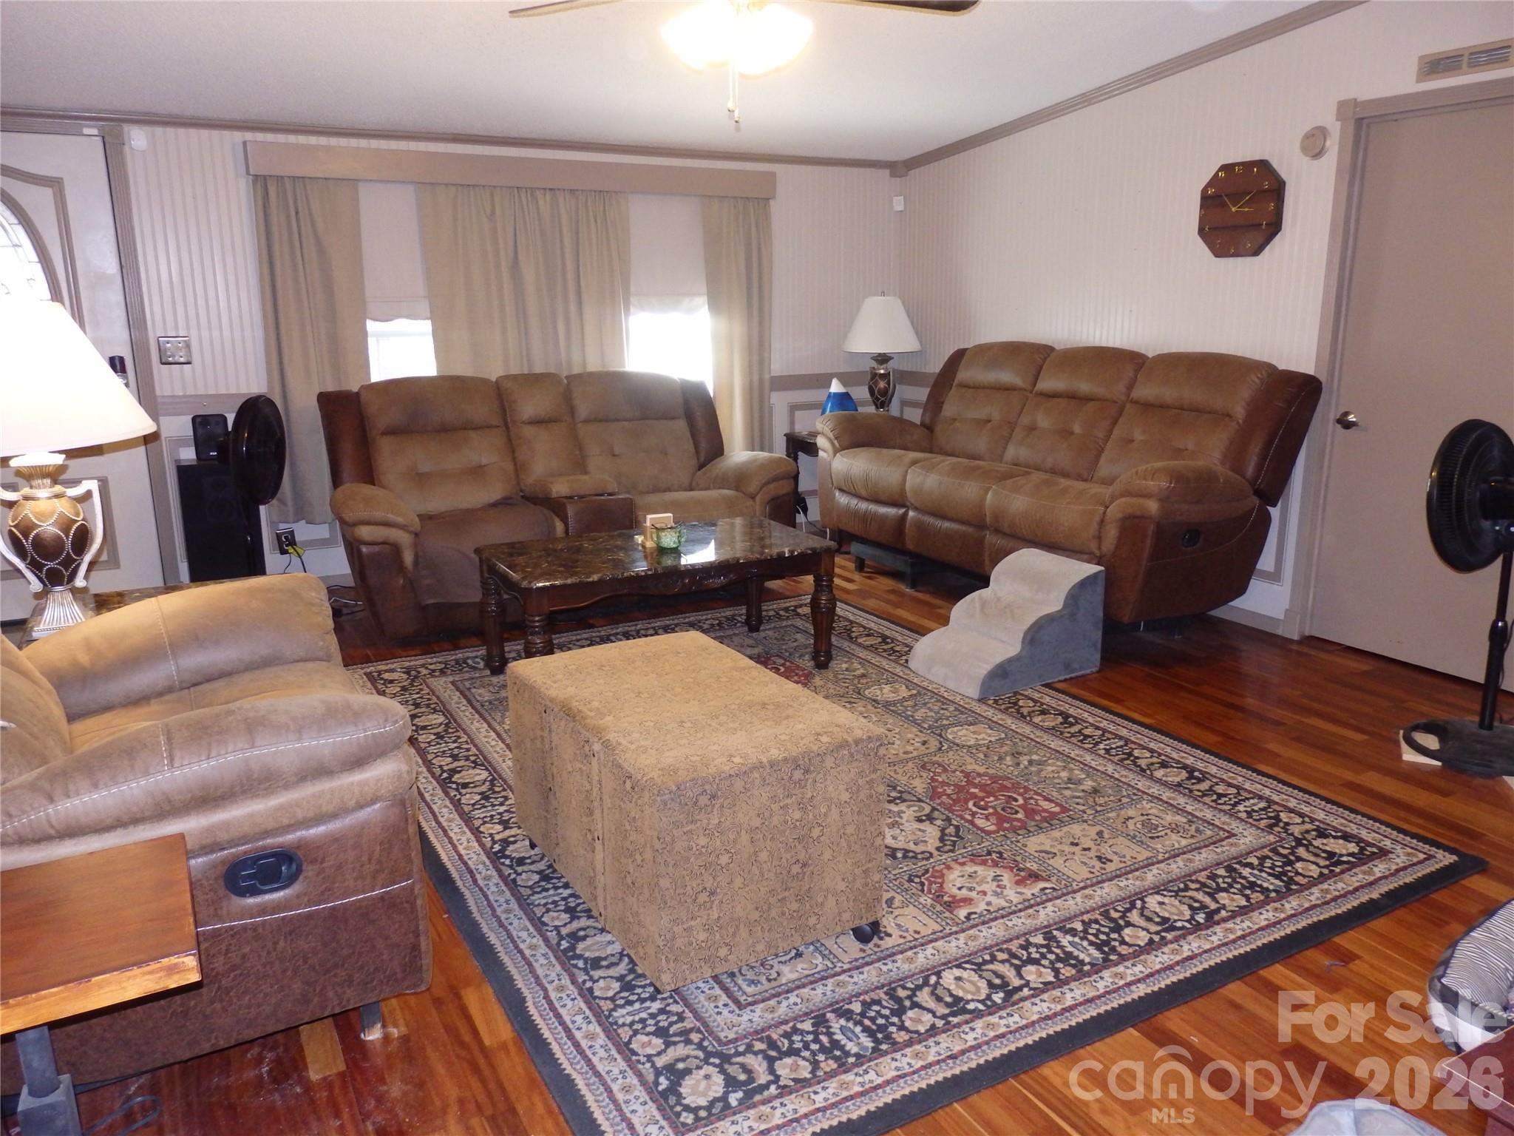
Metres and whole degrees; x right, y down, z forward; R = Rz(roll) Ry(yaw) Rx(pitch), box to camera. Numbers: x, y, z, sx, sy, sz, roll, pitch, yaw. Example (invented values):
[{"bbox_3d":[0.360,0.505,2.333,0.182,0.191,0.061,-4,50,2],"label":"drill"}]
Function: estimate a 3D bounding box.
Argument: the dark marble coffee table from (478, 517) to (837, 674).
[{"bbox_3d":[-0.367,0.153,4.069,1.170,0.470,0.660,-7,14,-27],"label":"dark marble coffee table"}]

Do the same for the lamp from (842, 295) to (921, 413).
[{"bbox_3d":[0.709,-1.176,6.281,0.430,0.770,0.430,-1,12,0],"label":"lamp"}]

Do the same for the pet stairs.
[{"bbox_3d":[0.908,0.185,4.036,0.560,0.397,0.415,-7,14,-28],"label":"pet stairs"}]

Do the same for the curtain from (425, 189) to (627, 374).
[{"bbox_3d":[-1.166,-1.159,5.805,1.080,1.700,0.100,-6,13,-24],"label":"curtain"}]

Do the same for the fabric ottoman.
[{"bbox_3d":[-0.166,0.507,2.454,0.505,0.465,0.835,-8,14,-29],"label":"fabric ottoman"}]

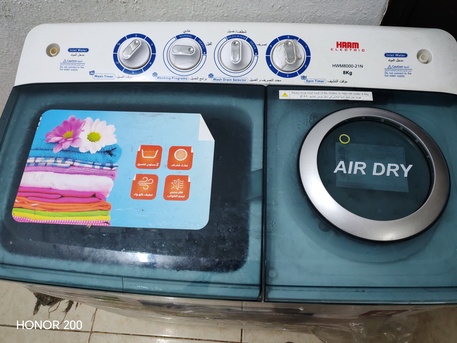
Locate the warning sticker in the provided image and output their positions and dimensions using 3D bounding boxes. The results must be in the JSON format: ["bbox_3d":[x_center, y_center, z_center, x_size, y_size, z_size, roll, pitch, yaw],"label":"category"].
[{"bbox_3d":[0.167,-0.131,0.611,0.159,0.004,0.018,2,67,3],"label":"warning sticker"}]

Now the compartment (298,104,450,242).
[{"bbox_3d":[0.223,-0.005,0.544,0.228,0.027,0.228,2,67,3],"label":"compartment"}]

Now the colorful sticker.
[{"bbox_3d":[-0.175,-0.011,0.569,0.302,0.005,0.200,2,67,3],"label":"colorful sticker"}]

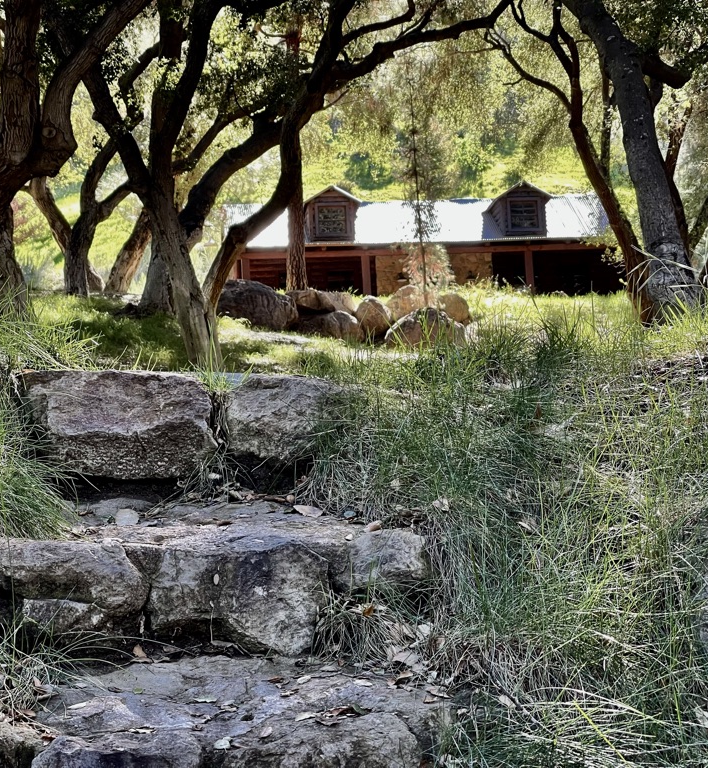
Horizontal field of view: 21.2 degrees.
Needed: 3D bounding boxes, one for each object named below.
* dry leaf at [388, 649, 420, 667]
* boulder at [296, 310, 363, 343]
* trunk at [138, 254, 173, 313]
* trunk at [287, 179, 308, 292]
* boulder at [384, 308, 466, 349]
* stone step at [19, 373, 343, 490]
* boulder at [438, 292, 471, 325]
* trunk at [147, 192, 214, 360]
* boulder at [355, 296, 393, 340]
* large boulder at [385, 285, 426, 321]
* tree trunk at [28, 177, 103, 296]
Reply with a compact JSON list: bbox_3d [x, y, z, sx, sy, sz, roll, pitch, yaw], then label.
[{"bbox_3d":[0.099,0.535,3.700,0.058,0.022,0.042,-1,2,0],"label":"dry leaf"},{"bbox_3d":[-0.213,-0.518,17.200,0.618,0.300,0.500,-1,3,0],"label":"boulder"},{"bbox_3d":[-1.661,-0.849,16.000,0.321,0.490,0.320,-1,3,0],"label":"trunk"},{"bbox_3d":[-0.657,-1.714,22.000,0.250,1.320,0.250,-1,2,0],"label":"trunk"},{"bbox_3d":[0.643,-0.491,16.900,0.741,0.366,0.620,-1,3,0],"label":"boulder"},{"bbox_3d":[-0.435,0.115,4.800,0.780,0.265,0.480,-1,2,0],"label":"stone step"},{"bbox_3d":[0.989,-0.748,19.000,0.361,0.341,0.380,-1,3,0],"label":"boulder"},{"bbox_3d":[-0.779,-0.483,8.500,0.290,0.750,0.230,-1,2,0],"label":"trunk"},{"bbox_3d":[0.181,-0.604,17.600,0.353,0.418,0.380,-1,3,0],"label":"boulder"},{"bbox_3d":[0.480,-0.723,17.000,0.450,0.360,0.420,-1,2,0],"label":"large boulder"},{"bbox_3d":[-3.353,-1.714,22.000,0.860,1.395,0.500,-1,3,0],"label":"tree trunk"}]

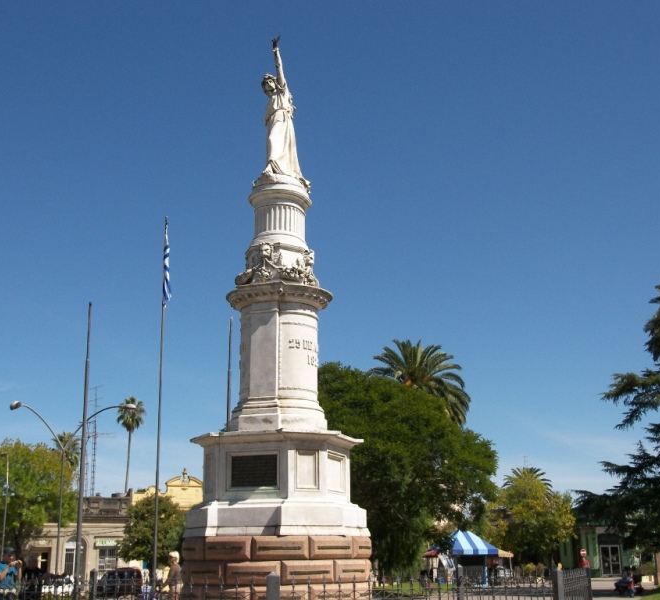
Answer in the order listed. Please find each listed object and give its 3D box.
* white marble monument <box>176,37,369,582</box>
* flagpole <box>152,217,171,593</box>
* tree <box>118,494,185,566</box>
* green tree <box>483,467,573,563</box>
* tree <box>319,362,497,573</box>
[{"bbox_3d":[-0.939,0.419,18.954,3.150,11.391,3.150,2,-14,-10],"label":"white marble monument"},{"bbox_3d":[-4.319,2.825,26.605,0.350,10.430,0.350,0,-14,0],"label":"flagpole"},{"bbox_3d":[-10.223,13.838,59.430,3.900,5.364,3.800,0,-14,0],"label":"tree"},{"bbox_3d":[12.280,13.816,63.523,5.400,6.611,5.200,0,-14,0],"label":"green tree"},{"bbox_3d":[3.128,8.265,49.457,9.800,10.744,9.000,0,-14,0],"label":"tree"}]

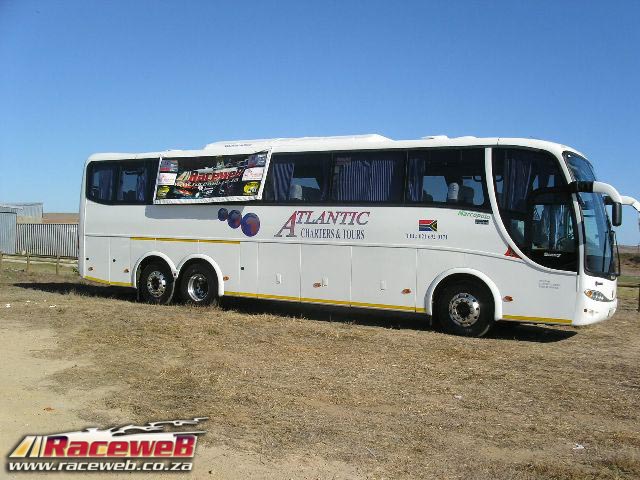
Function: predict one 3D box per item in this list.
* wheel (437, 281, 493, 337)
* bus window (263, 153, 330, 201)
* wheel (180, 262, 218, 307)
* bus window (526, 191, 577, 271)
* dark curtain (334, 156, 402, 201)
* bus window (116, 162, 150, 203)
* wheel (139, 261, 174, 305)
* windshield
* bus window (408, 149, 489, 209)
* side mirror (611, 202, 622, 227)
[{"bbox_3d":[2.727,1.264,12.963,1.020,1.020,0.310,2,3,31],"label":"wheel"},{"bbox_3d":[-0.468,-1.260,14.638,1.580,1.020,0.070,2,3,31],"label":"bus window"},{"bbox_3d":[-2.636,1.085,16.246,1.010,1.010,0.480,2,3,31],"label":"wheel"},{"bbox_3d":[3.959,-0.175,12.069,0.800,1.330,0.080,2,3,31],"label":"bus window"},{"bbox_3d":[0.936,-1.188,13.912,1.420,0.940,0.100,2,3,31],"label":"dark curtain"},{"bbox_3d":[-4.510,-1.372,17.034,1.100,0.970,0.070,2,3,31],"label":"bus window"},{"bbox_3d":[-3.784,1.046,16.857,1.010,1.010,0.360,2,3,31],"label":"wheel"},{"bbox_3d":[5.038,-0.445,12.873,0.720,2.250,2.400,2,3,31],"label":"windshield"},{"bbox_3d":[2.335,-1.128,12.978,1.520,1.050,0.070,2,3,31],"label":"bus window"},{"bbox_3d":[4.848,-0.421,11.474,0.130,0.400,0.230,3,3,43],"label":"side mirror"}]

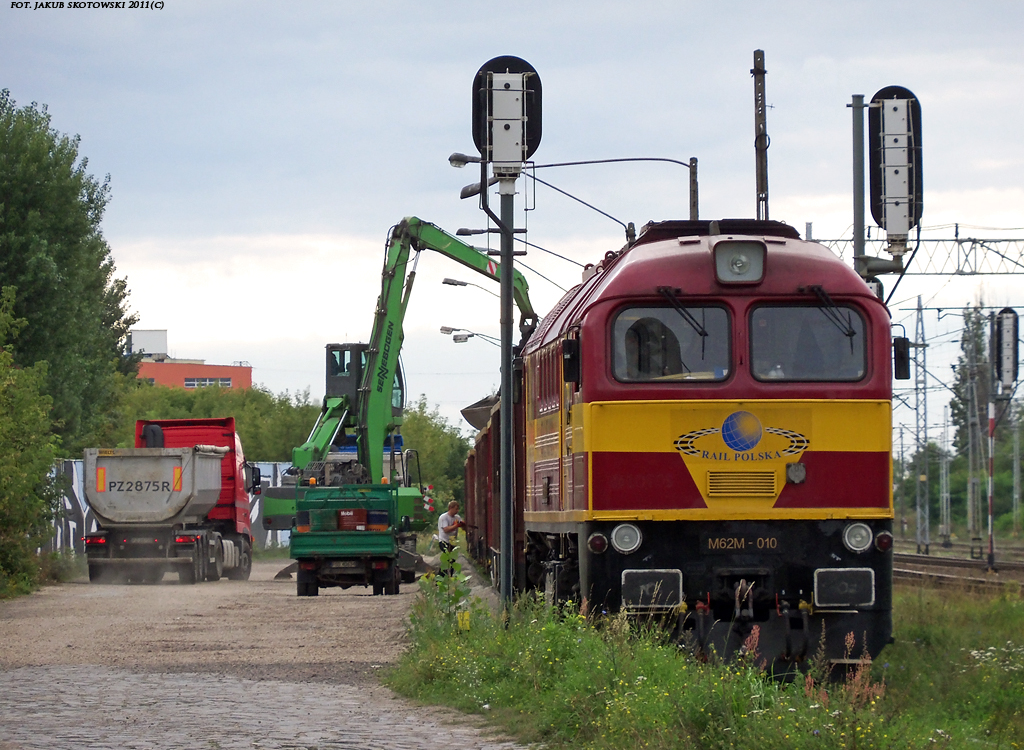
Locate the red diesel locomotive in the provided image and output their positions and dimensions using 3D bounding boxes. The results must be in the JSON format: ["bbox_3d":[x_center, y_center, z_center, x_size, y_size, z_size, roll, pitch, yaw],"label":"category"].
[{"bbox_3d":[1.877,0.874,75.260,3.050,4.550,17.500,0,-1,-2],"label":"red diesel locomotive"}]

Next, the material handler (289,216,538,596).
[{"bbox_3d":[-2.465,0.548,174.000,4.200,8.600,9.000,-1,-1,41],"label":"material handler"}]

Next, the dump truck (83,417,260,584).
[{"bbox_3d":[-8.013,2.977,174.000,2.650,3.900,12.000,0,-1,4],"label":"dump truck"}]

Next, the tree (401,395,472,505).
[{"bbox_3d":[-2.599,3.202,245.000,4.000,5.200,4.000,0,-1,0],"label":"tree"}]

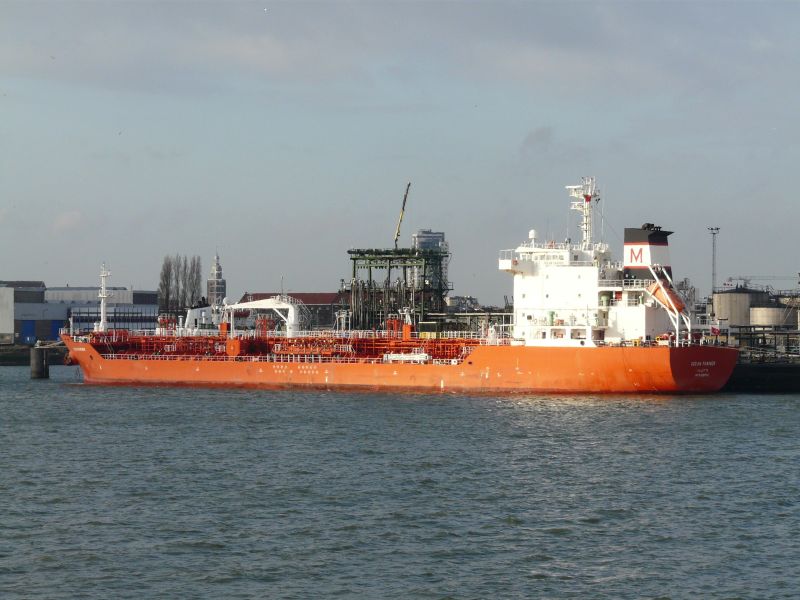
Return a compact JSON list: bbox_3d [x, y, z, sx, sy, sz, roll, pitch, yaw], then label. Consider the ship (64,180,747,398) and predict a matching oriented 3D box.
[{"bbox_3d":[-6.717,-1.616,449.592,125.034,32.721,20.453,0,-1,35],"label":"ship"}]

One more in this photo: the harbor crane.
[{"bbox_3d":[0.420,-14.125,478.000,0.900,11.233,0.800,11,0,0],"label":"harbor crane"}]

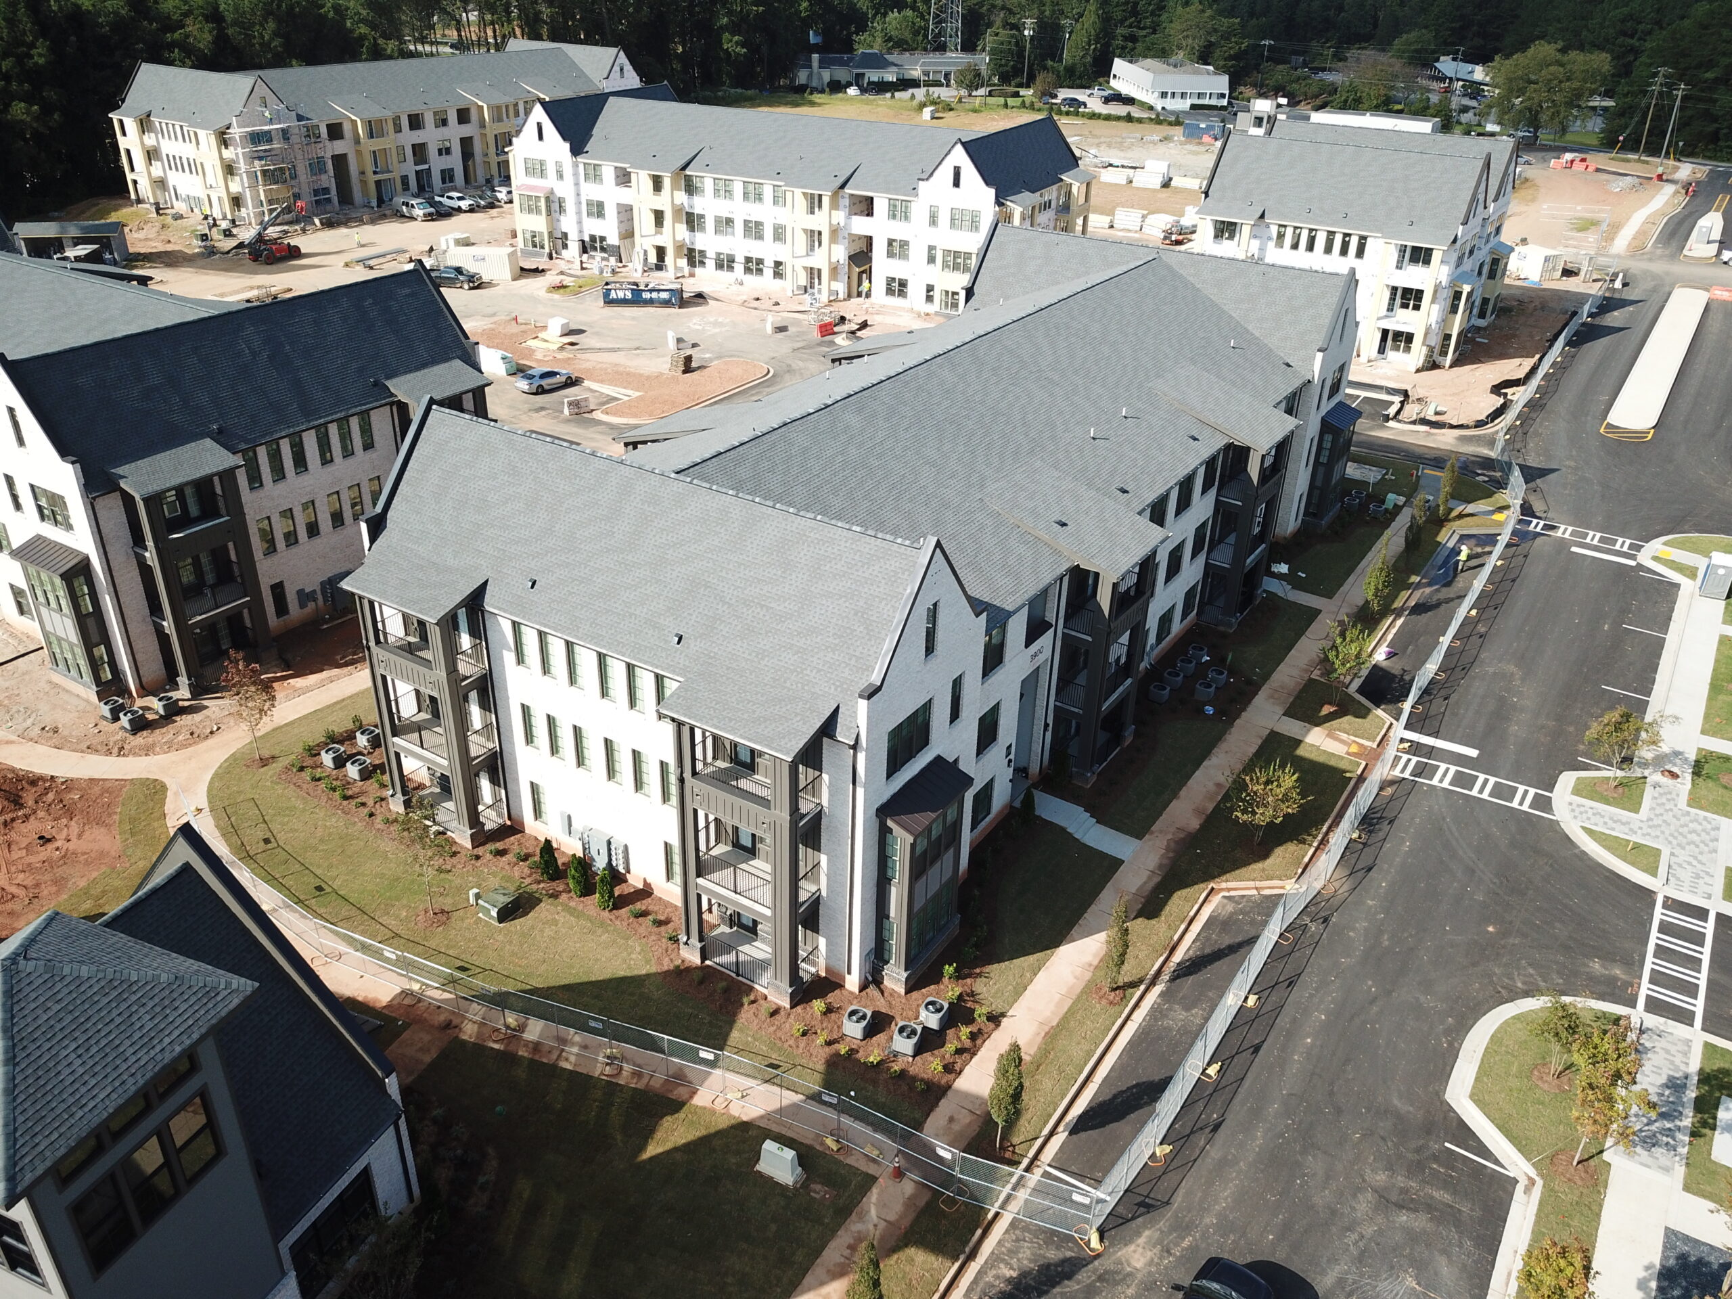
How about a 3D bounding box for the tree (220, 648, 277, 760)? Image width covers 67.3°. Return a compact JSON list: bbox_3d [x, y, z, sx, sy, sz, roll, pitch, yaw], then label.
[{"bbox_3d":[-24.307,2.248,51.157,1.800,5.000,1.800,19,33,28],"label":"tree"}]

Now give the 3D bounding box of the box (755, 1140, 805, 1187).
[{"bbox_3d":[-2.345,13.909,35.459,1.110,0.790,0.580,15,31,23],"label":"box"}]

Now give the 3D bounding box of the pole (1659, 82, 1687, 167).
[{"bbox_3d":[128.724,-83.372,207.405,2.600,12.672,0.500,-6,30,-14],"label":"pole"}]

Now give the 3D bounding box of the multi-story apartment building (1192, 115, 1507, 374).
[{"bbox_3d":[41.969,-35.791,111.334,22.600,15.400,26.800,18,32,28],"label":"multi-story apartment building"}]

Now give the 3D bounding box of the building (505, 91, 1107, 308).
[{"bbox_3d":[-7.161,-44.518,125.804,54.900,14.800,25.000,15,31,24],"label":"building"}]

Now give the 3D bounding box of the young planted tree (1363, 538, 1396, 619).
[{"bbox_3d":[25.705,-3.551,64.465,1.500,4.400,1.500,18,32,28],"label":"young planted tree"}]

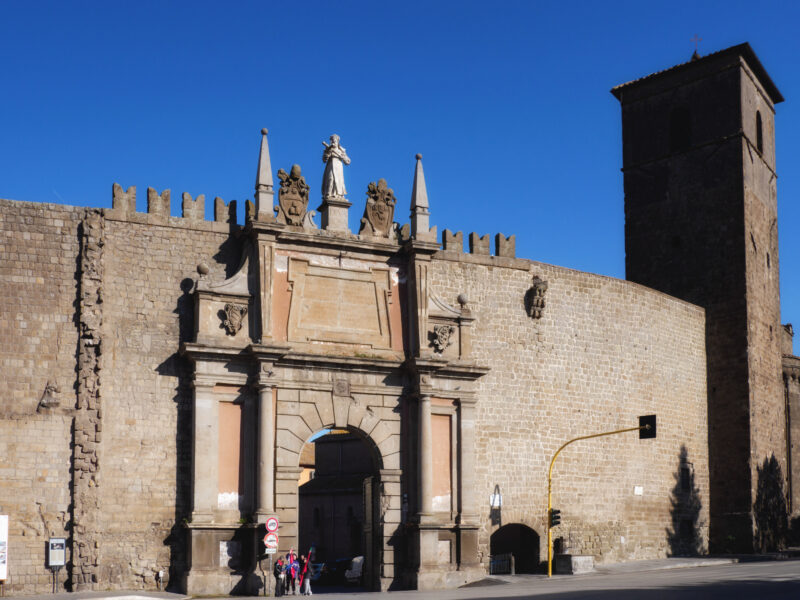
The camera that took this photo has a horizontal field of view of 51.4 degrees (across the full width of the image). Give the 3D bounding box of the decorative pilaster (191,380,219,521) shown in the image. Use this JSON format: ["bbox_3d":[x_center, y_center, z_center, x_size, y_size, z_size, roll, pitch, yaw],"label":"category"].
[{"bbox_3d":[-8.422,6.440,35.867,0.950,5.888,0.400,3,-9,-21],"label":"decorative pilaster"}]

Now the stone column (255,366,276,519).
[{"bbox_3d":[-5.864,6.208,36.567,0.750,6.509,0.750,3,-9,-21],"label":"stone column"}]

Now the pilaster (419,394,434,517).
[{"bbox_3d":[1.254,7.275,39.176,0.680,5.596,0.680,0,-8,0],"label":"pilaster"}]

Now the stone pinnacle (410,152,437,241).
[{"bbox_3d":[1.012,-4.992,40.806,0.750,4.122,0.750,3,-9,-21],"label":"stone pinnacle"}]

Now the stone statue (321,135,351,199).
[{"bbox_3d":[-3.097,-6.394,39.951,1.199,2.784,0.900,3,-9,-21],"label":"stone statue"}]

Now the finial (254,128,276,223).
[{"bbox_3d":[-6.195,-5.742,38.118,0.740,4.092,0.740,3,-9,-21],"label":"finial"}]

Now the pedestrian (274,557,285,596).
[{"bbox_3d":[-5.061,11.632,35.000,0.420,1.650,0.500,-4,-9,25],"label":"pedestrian"}]

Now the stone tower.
[{"bbox_3d":[19.934,0.211,55.392,8.400,31.247,8.400,-6,-10,37],"label":"stone tower"}]

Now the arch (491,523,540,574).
[{"bbox_3d":[5.774,12.400,41.614,2.500,2.280,0.800,3,-9,-21],"label":"arch"}]

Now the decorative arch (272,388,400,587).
[{"bbox_3d":[-2.787,8.545,38.621,5.836,8.908,1.000,3,-9,-21],"label":"decorative arch"}]

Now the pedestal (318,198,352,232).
[{"bbox_3d":[-3.113,-4.056,39.617,1.268,1.400,1.268,3,-9,-21],"label":"pedestal"}]

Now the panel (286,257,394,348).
[{"bbox_3d":[-2.738,0.160,39.278,5.198,4.096,0.250,3,-9,-21],"label":"panel"}]

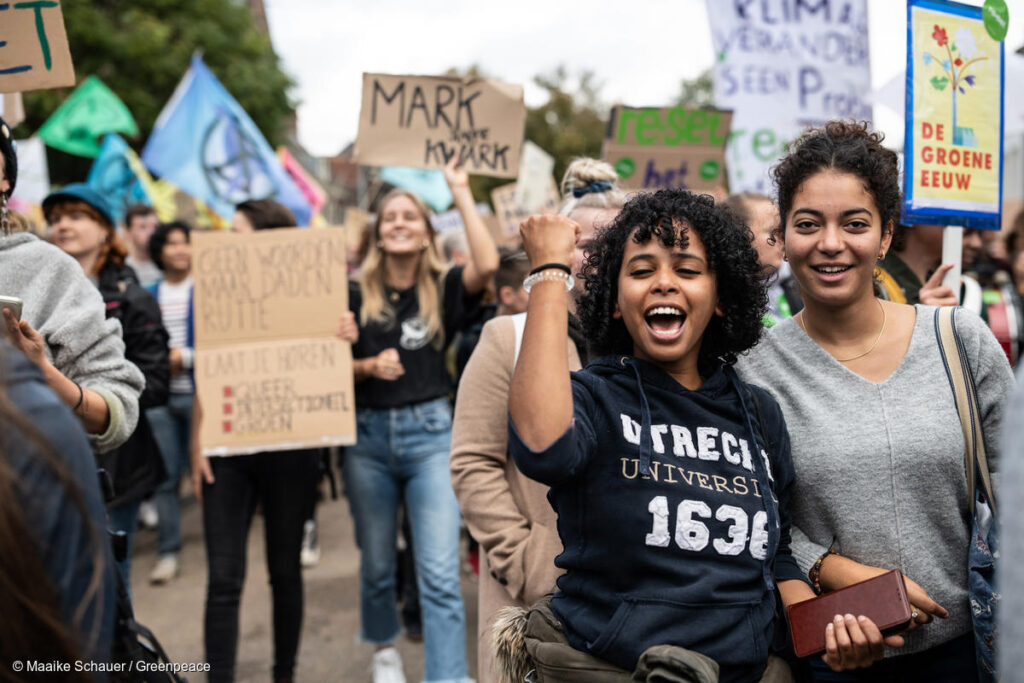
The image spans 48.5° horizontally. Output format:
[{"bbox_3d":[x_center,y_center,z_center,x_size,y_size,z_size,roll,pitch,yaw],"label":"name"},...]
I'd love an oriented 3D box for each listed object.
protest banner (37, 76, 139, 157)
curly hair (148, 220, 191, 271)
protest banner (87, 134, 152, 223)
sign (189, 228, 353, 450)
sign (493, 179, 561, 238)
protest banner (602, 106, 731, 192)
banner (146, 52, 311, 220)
[{"bbox_3d":[-3.275,-1.740,8.800,0.780,0.630,0.200,0,3,-6],"label":"protest banner"},{"bbox_3d":[-1.603,-0.449,5.350,0.220,0.240,0.230,-2,4,-27],"label":"curly hair"},{"bbox_3d":[-2.829,-1.175,8.200,0.500,0.650,0.150,0,3,-9],"label":"protest banner"},{"bbox_3d":[-0.743,-0.003,3.550,0.480,0.690,0.025,-3,0,-13],"label":"sign"},{"bbox_3d":[0.098,-0.854,7.200,0.400,0.360,0.030,-14,0,0],"label":"sign"},{"bbox_3d":[0.711,-0.873,5.200,0.580,0.410,0.025,4,0,5],"label":"protest banner"},{"bbox_3d":[-1.800,-1.266,7.200,1.100,1.080,0.250,0,3,-9],"label":"banner"}]

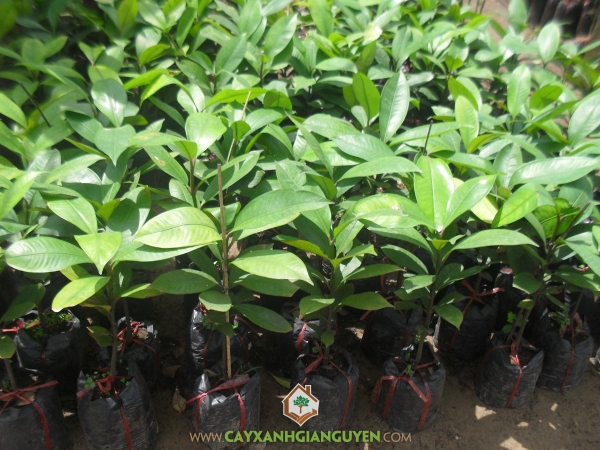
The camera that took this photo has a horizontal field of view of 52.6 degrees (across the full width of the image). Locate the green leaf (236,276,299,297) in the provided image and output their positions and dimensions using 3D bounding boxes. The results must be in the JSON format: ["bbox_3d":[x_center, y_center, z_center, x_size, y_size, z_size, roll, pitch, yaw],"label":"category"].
[{"bbox_3d":[-0.065,0.120,1.220,0.135,0.030,0.060,13,33,3],"label":"green leaf"}]

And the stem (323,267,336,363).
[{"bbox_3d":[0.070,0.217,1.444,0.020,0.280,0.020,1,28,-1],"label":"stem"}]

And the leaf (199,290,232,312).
[{"bbox_3d":[-0.159,0.143,1.138,0.067,0.018,0.043,22,38,-26],"label":"leaf"}]

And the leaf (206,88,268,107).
[{"bbox_3d":[-0.165,-0.336,1.600,0.165,0.040,0.055,1,25,-7],"label":"leaf"}]

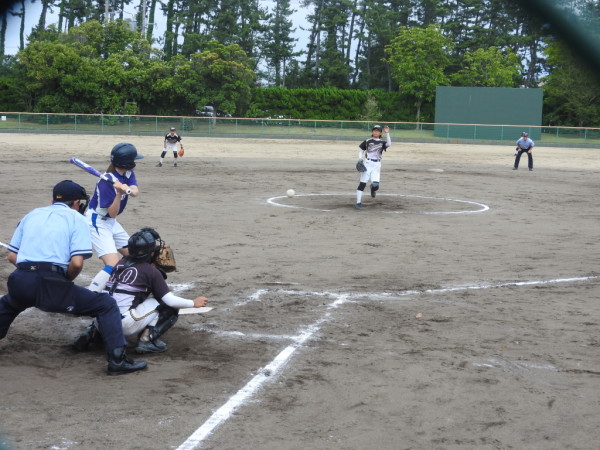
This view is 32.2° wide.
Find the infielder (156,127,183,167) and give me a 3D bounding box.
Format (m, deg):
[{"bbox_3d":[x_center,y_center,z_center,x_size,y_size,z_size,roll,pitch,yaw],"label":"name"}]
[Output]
[{"bbox_3d":[-4.097,-2.483,32.900,0.860,1.270,0.650,1,6,-5],"label":"infielder"}]

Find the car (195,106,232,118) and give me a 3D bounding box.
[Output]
[{"bbox_3d":[-7.652,-9.731,92.000,3.900,1.520,1.700,-2,7,-28],"label":"car"}]

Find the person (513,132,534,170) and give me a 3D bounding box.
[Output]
[{"bbox_3d":[7.973,-2.647,37.100,0.750,1.430,0.650,3,6,16],"label":"person"}]

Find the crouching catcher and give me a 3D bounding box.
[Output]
[{"bbox_3d":[-1.207,0.453,7.920,0.920,0.920,0.800,4,6,17],"label":"crouching catcher"}]

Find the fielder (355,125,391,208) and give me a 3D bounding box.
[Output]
[{"bbox_3d":[1.394,-1.115,20.000,0.660,1.620,0.720,2,6,7],"label":"fielder"}]

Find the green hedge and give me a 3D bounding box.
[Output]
[{"bbox_3d":[3.277,-10.985,96.000,16.800,3.600,2.000,2,6,0],"label":"green hedge"}]

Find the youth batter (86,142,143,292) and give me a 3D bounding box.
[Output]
[{"bbox_3d":[-1.799,-0.072,9.980,0.620,1.470,0.750,5,7,30],"label":"youth batter"}]

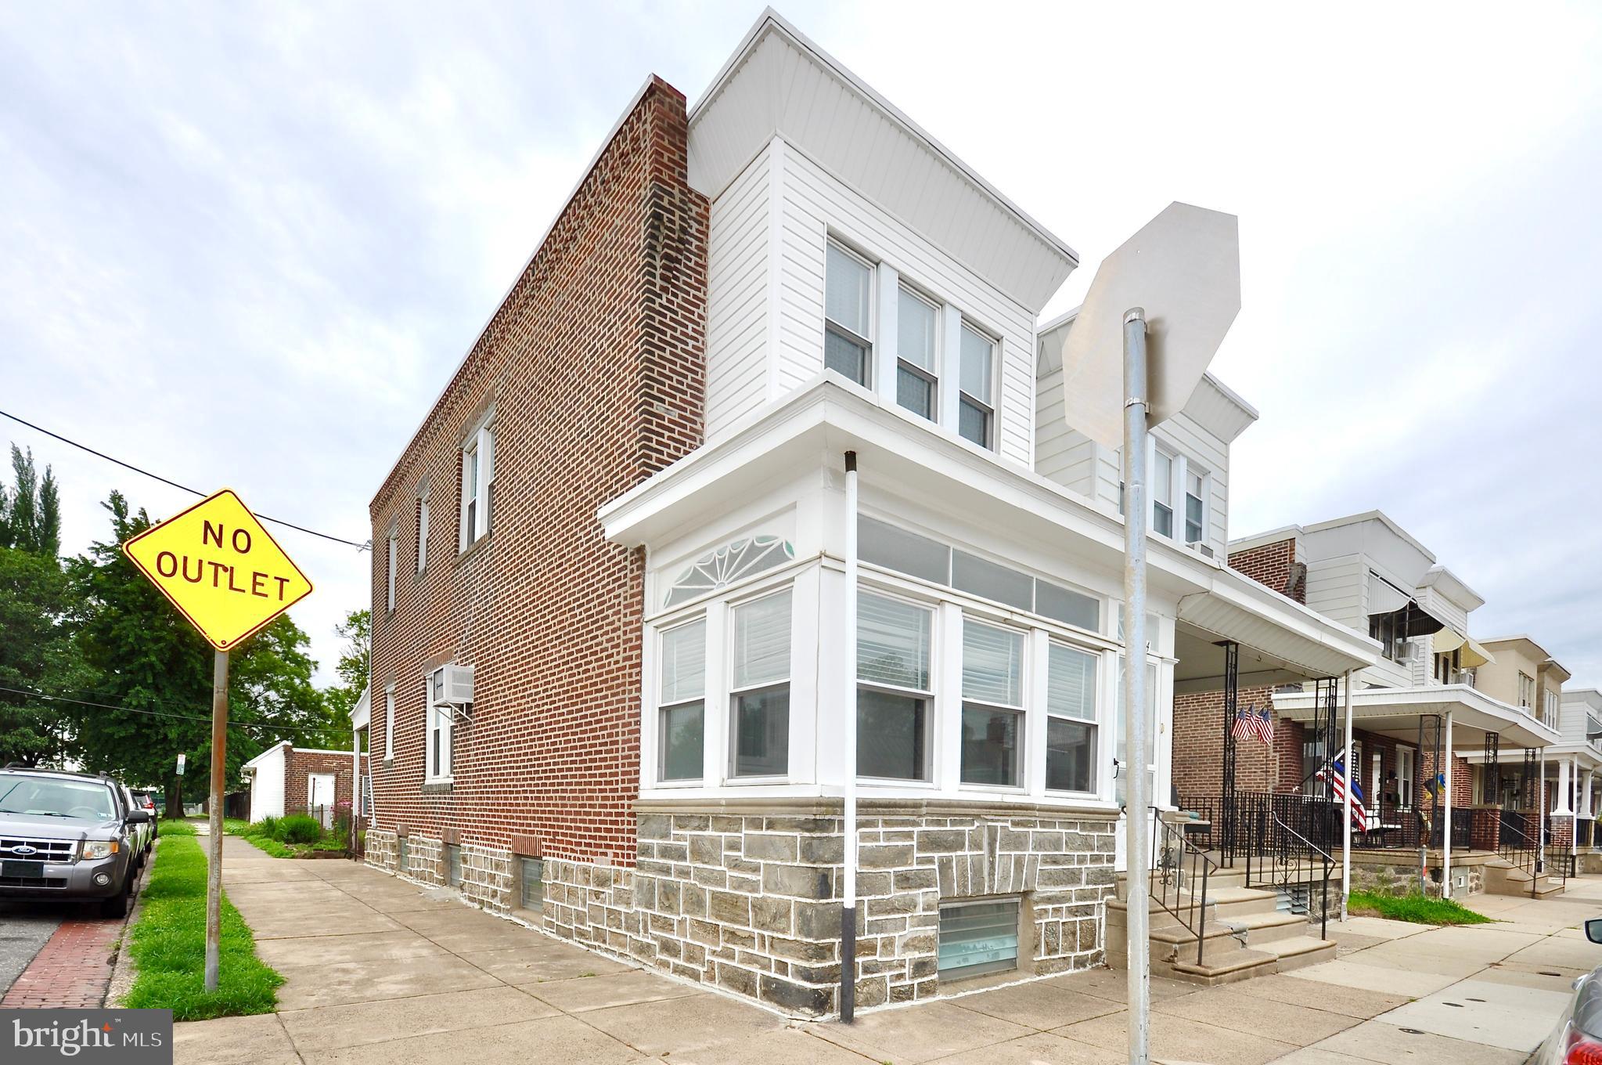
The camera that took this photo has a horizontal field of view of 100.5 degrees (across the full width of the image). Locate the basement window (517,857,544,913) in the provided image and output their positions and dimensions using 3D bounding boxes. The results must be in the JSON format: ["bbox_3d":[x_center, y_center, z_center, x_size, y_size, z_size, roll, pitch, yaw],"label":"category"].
[{"bbox_3d":[-3.055,3.956,7.500,0.110,0.540,0.720,9,-14,-38],"label":"basement window"}]

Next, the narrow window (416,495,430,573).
[{"bbox_3d":[-6.510,0.030,11.500,0.150,1.200,0.680,11,-17,-38],"label":"narrow window"}]

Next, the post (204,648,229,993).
[{"bbox_3d":[-4.015,1.939,4.580,0.080,2.280,0.080,1,-9,-38],"label":"post"}]

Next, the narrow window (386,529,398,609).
[{"bbox_3d":[-7.581,0.684,12.350,0.110,1.420,0.740,9,-14,-38],"label":"narrow window"}]

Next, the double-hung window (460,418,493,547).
[{"bbox_3d":[-4.610,-0.650,9.500,0.150,1.520,1.270,11,-17,-38],"label":"double-hung window"}]

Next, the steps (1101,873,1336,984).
[{"bbox_3d":[4.230,3.770,6.600,2.750,0.860,0.920,16,-25,-36],"label":"steps"}]

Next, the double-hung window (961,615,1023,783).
[{"bbox_3d":[1.510,1.345,5.290,0.700,1.290,0.120,11,-16,-36],"label":"double-hung window"}]

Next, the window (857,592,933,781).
[{"bbox_3d":[0.650,1.085,4.710,0.740,1.290,0.120,11,-16,-36],"label":"window"}]

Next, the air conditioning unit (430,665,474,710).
[{"bbox_3d":[-5.000,2.180,9.550,0.440,0.500,0.580,11,-17,-38],"label":"air conditioning unit"}]

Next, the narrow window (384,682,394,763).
[{"bbox_3d":[-7.689,3.541,12.450,0.110,1.320,0.740,9,-14,-38],"label":"narrow window"}]

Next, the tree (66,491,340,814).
[{"bbox_3d":[-28.236,5.647,31.500,10.000,14.800,10.000,11,-15,-37],"label":"tree"}]

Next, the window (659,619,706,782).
[{"bbox_3d":[-0.942,1.323,5.280,0.100,1.220,0.680,9,-14,-38],"label":"window"}]

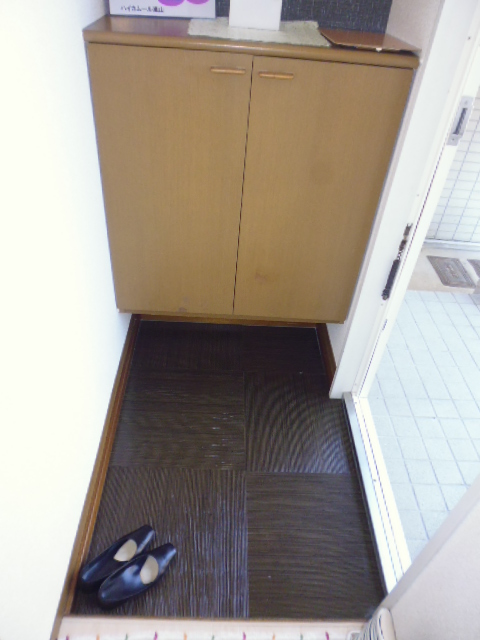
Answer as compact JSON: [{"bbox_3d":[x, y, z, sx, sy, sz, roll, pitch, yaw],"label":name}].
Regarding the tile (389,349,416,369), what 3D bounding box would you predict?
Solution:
[{"bbox_3d":[0.768,0.181,2.104,0.096,0.010,0.096,2,40,-2],"label":"tile"}]

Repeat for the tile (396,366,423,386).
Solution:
[{"bbox_3d":[0.761,0.242,2.017,0.096,0.010,0.096,3,40,-3],"label":"tile"}]

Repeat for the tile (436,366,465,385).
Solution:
[{"bbox_3d":[0.960,0.251,2.027,0.096,0.010,0.096,3,40,-3],"label":"tile"}]

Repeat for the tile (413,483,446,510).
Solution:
[{"bbox_3d":[0.671,0.630,1.566,0.096,0.010,0.096,2,40,-2],"label":"tile"}]

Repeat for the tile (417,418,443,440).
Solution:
[{"bbox_3d":[0.770,0.442,1.806,0.095,0.010,0.095,3,40,-3],"label":"tile"}]

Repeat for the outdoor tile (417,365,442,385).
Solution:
[{"bbox_3d":[0.869,0.252,2.038,0.095,0.010,0.095,3,40,-3],"label":"outdoor tile"}]

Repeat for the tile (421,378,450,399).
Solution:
[{"bbox_3d":[0.861,0.311,1.946,0.096,0.010,0.096,3,40,-3],"label":"tile"}]

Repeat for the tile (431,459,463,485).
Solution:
[{"bbox_3d":[0.770,0.569,1.646,0.096,0.010,0.096,2,40,-2],"label":"tile"}]

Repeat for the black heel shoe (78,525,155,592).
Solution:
[{"bbox_3d":[-0.347,0.677,1.281,0.230,0.080,0.075,-30,51,-34],"label":"black heel shoe"}]

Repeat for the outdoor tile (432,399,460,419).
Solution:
[{"bbox_3d":[0.869,0.379,1.879,0.096,0.010,0.096,2,40,-2],"label":"outdoor tile"}]

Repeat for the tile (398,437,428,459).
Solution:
[{"bbox_3d":[0.671,0.502,1.725,0.095,0.010,0.095,3,40,-3],"label":"tile"}]

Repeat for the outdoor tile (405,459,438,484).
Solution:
[{"bbox_3d":[0.671,0.567,1.649,0.095,0.010,0.095,3,40,-3],"label":"outdoor tile"}]

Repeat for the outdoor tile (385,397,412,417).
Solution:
[{"bbox_3d":[0.662,0.366,1.859,0.096,0.010,0.096,3,40,-3],"label":"outdoor tile"}]

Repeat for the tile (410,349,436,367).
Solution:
[{"bbox_3d":[0.860,0.182,2.099,0.096,0.010,0.096,3,40,-3],"label":"tile"}]

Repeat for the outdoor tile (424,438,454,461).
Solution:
[{"bbox_3d":[0.770,0.504,1.722,0.096,0.010,0.096,2,40,-2],"label":"outdoor tile"}]

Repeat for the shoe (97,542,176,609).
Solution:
[{"bbox_3d":[-0.276,0.687,1.208,0.080,0.082,0.229,34,48,30],"label":"shoe"}]

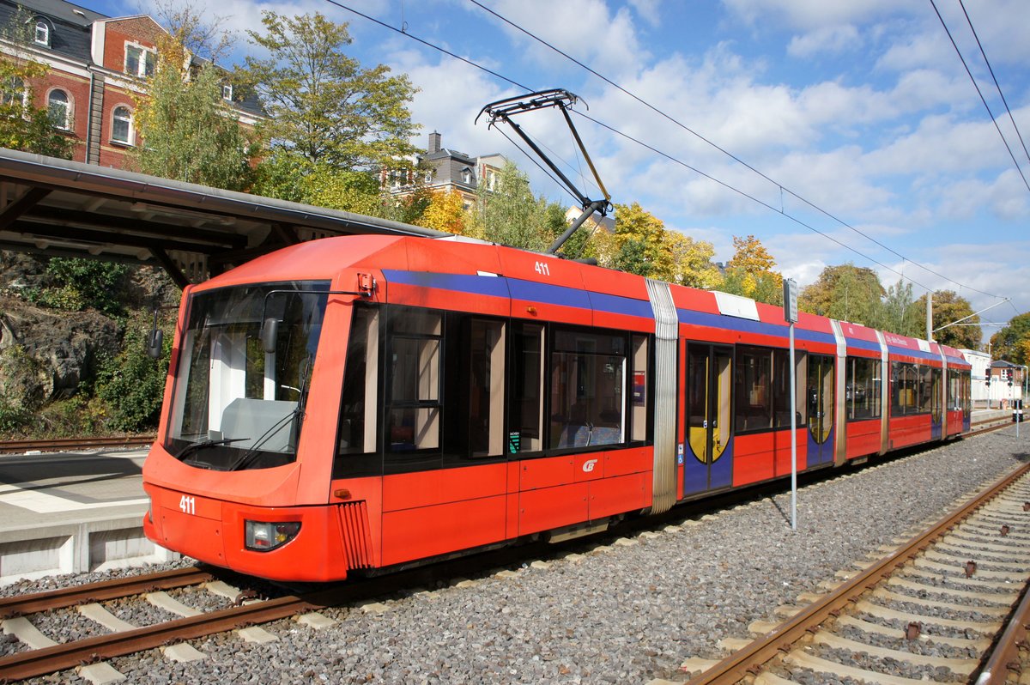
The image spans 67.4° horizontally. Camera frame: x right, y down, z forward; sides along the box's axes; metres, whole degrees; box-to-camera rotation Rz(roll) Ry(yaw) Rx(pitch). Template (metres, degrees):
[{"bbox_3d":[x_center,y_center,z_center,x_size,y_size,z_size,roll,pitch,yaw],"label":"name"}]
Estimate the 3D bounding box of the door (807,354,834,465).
[{"bbox_3d":[6.111,1.356,15.485,0.100,2.267,1.690,-1,-4,40],"label":"door"}]

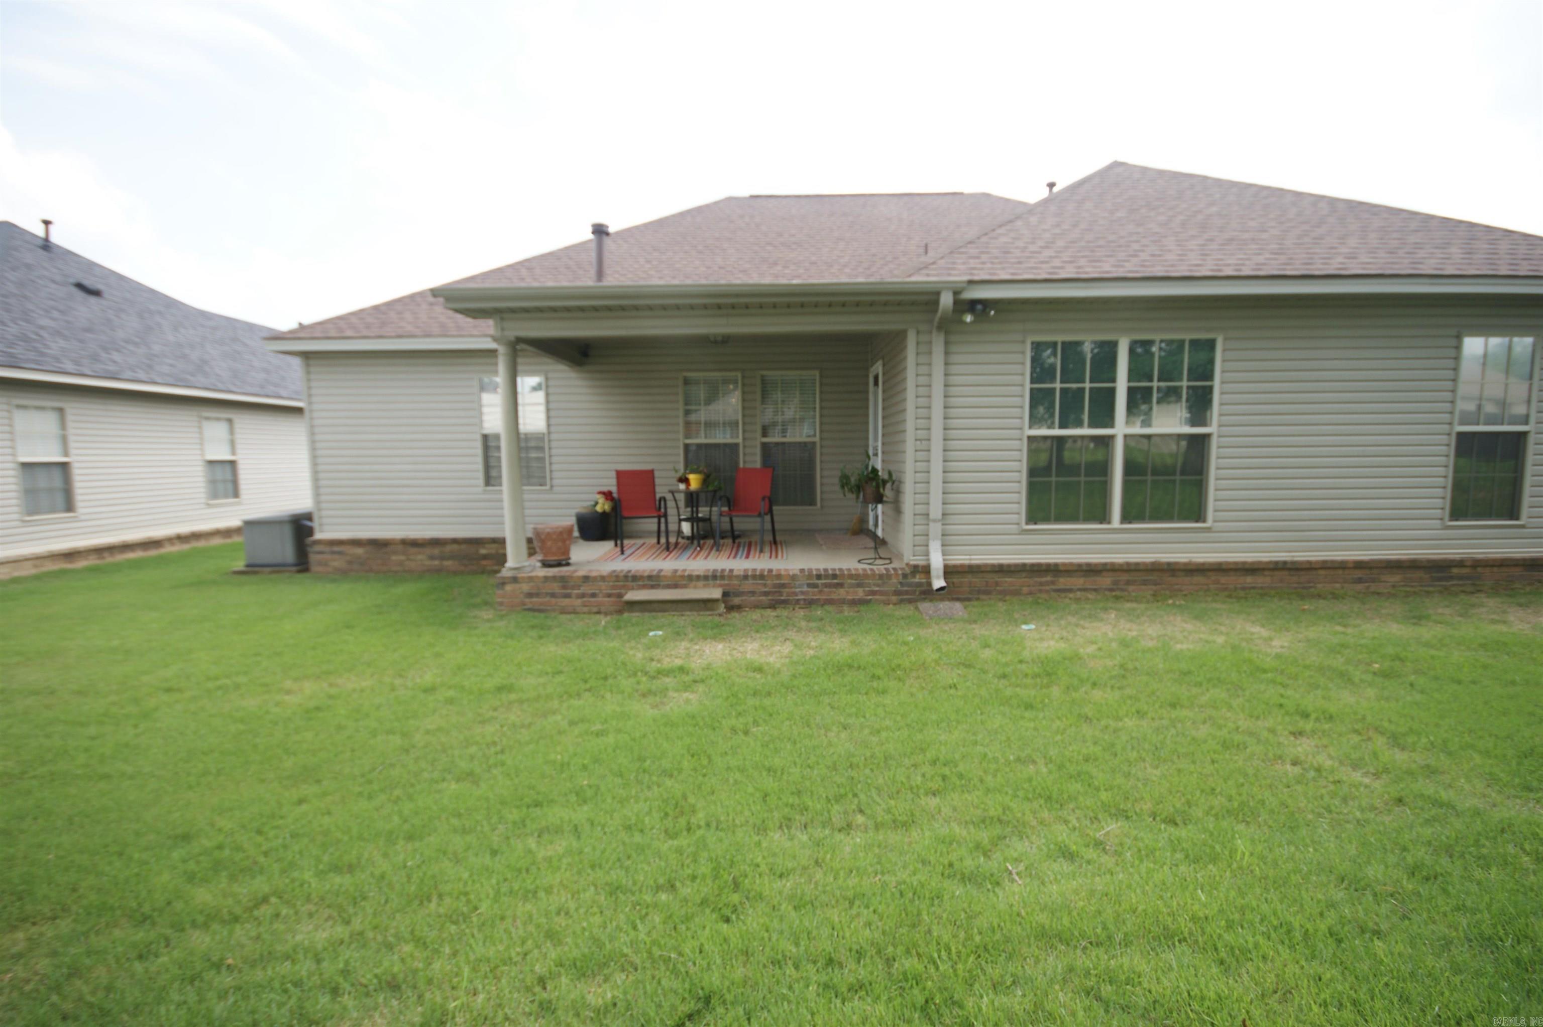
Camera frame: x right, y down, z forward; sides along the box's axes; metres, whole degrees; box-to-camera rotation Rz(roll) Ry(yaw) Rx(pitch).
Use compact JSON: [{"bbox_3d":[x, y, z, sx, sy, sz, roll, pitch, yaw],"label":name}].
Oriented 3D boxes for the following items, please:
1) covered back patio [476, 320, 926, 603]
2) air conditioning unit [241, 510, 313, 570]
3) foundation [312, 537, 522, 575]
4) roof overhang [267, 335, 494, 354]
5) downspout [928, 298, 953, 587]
[{"bbox_3d":[-0.648,-0.542,7.287,3.990,2.660,2.710,0,5,0],"label":"covered back patio"},{"bbox_3d":[-6.969,0.412,9.357,0.760,0.670,0.800,0,5,0],"label":"air conditioning unit"},{"bbox_3d":[-4.684,0.562,8.733,3.130,0.460,0.200,0,5,0],"label":"foundation"},{"bbox_3d":[-4.925,-2.181,8.357,3.100,0.195,0.330,0,5,0],"label":"roof overhang"},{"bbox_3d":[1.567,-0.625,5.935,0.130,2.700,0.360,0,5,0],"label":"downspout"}]

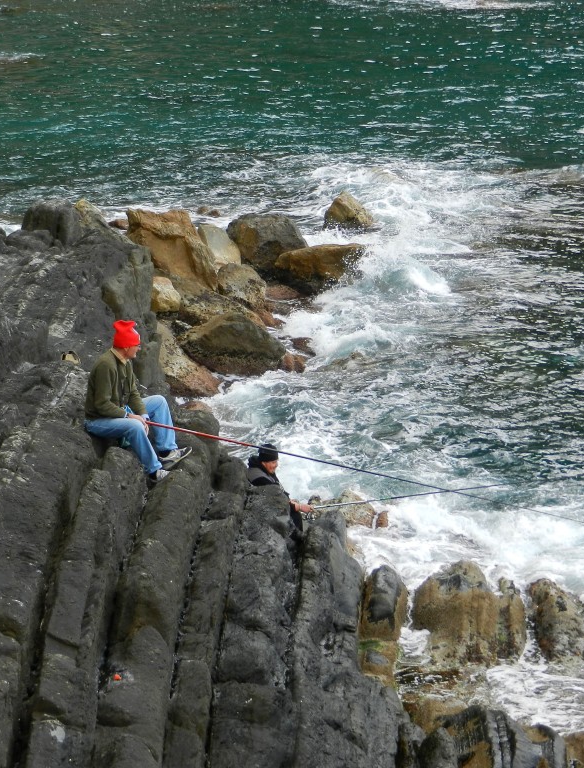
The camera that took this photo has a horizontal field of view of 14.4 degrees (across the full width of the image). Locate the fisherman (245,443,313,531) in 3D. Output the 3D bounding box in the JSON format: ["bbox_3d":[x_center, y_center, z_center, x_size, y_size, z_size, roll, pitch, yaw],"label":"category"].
[{"bbox_3d":[-0.070,1.090,19.750,0.760,1.200,0.600,8,21,21],"label":"fisherman"}]

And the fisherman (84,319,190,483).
[{"bbox_3d":[-1.250,0.100,18.680,0.830,1.260,0.660,6,21,17],"label":"fisherman"}]

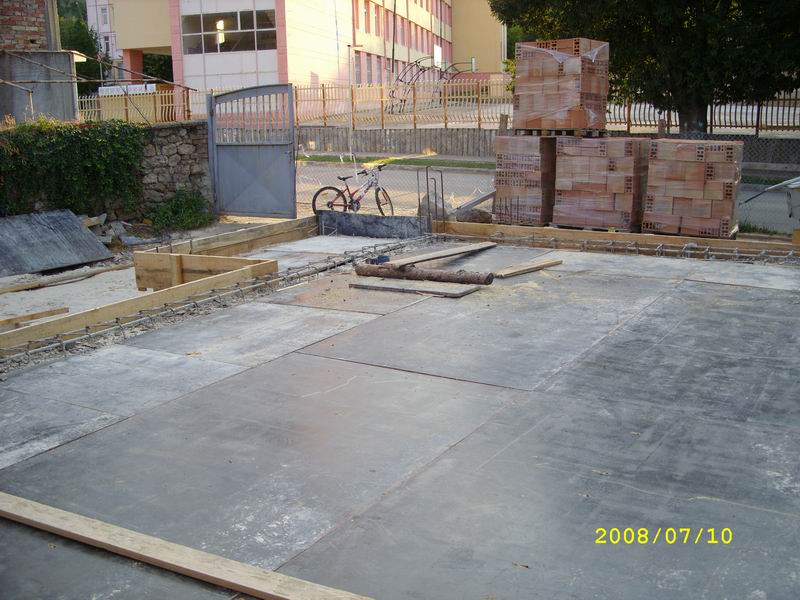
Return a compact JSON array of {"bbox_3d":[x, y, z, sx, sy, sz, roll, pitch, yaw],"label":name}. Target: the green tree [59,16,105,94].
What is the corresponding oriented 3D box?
[{"bbox_3d":[-13.998,-9.281,38.000,3.300,6.500,3.300,-1,13,0],"label":"green tree"}]

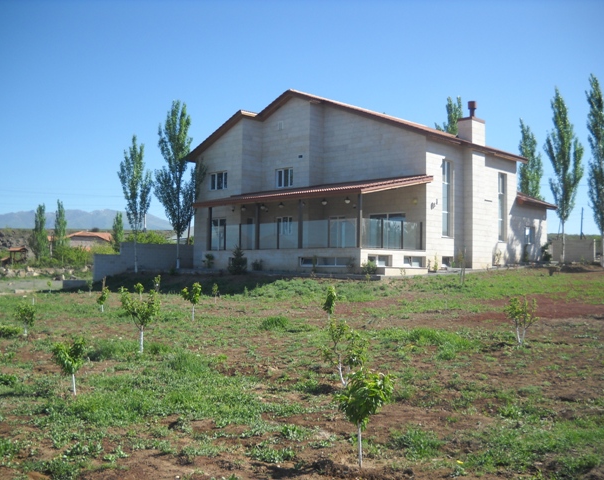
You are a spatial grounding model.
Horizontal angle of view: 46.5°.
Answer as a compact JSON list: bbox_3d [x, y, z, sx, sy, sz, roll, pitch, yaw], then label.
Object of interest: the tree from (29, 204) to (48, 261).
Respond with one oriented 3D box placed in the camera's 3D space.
[{"bbox_3d":[-46.879,-1.245,125.000,3.558,10.141,3.558,1,-2,0],"label":"tree"}]

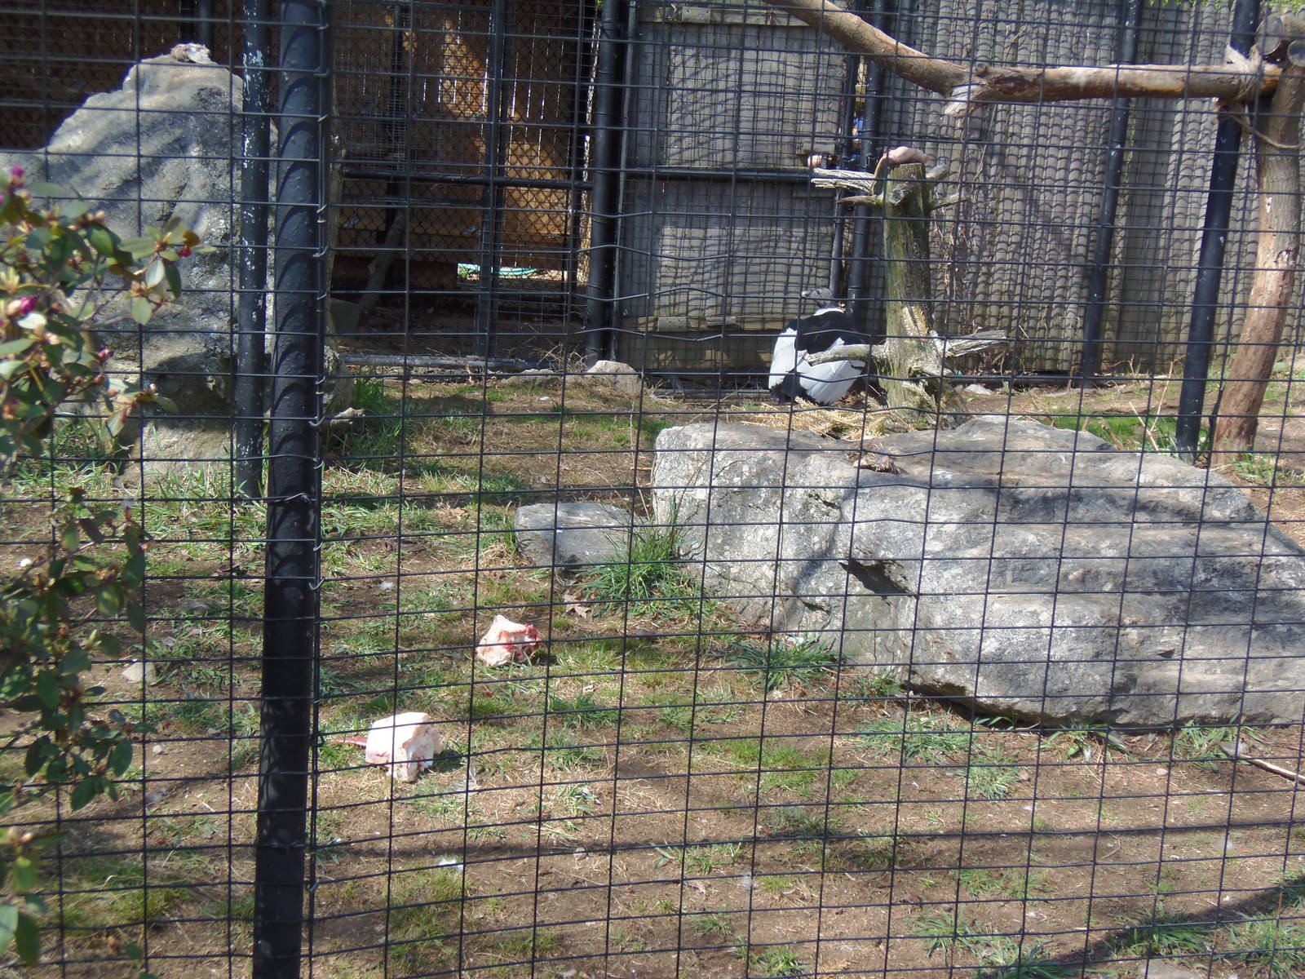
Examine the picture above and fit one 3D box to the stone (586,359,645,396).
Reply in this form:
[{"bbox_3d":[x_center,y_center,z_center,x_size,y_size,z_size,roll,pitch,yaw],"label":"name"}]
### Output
[{"bbox_3d":[-0.188,-0.556,9.065,0.285,0.170,0.220,3,12,0],"label":"stone"}]

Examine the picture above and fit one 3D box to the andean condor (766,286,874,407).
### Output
[{"bbox_3d":[0.845,-0.735,9.247,0.450,0.560,0.620,10,14,27],"label":"andean condor"}]

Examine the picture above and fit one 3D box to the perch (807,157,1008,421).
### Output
[{"bbox_3d":[1.189,-0.931,8.739,0.860,1.200,0.600,3,12,0],"label":"perch"}]

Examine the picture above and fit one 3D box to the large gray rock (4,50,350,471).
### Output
[{"bbox_3d":[-1.797,-0.882,6.966,1.280,1.520,0.900,6,13,10],"label":"large gray rock"}]

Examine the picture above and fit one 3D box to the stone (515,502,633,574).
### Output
[{"bbox_3d":[-0.249,0.139,5.890,0.370,0.170,0.310,3,12,0],"label":"stone"}]

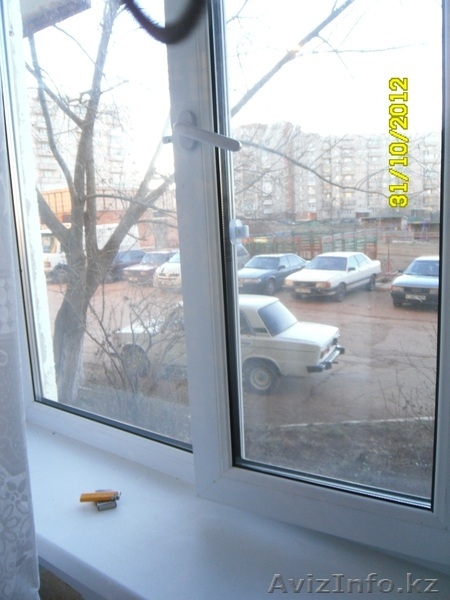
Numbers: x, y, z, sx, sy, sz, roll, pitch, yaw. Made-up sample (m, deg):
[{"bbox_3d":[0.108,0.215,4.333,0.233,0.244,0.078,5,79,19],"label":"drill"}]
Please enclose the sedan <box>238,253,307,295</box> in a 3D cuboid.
[{"bbox_3d":[1.905,-1.101,19.122,1.690,1.380,4.450,5,12,38],"label":"sedan"}]

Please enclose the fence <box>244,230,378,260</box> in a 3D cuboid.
[{"bbox_3d":[5.415,-3.401,31.192,8.800,1.800,0.120,1,10,20],"label":"fence"}]

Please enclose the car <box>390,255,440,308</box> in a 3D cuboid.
[{"bbox_3d":[6.521,-0.658,15.181,1.690,1.380,4.360,4,11,33],"label":"car"}]

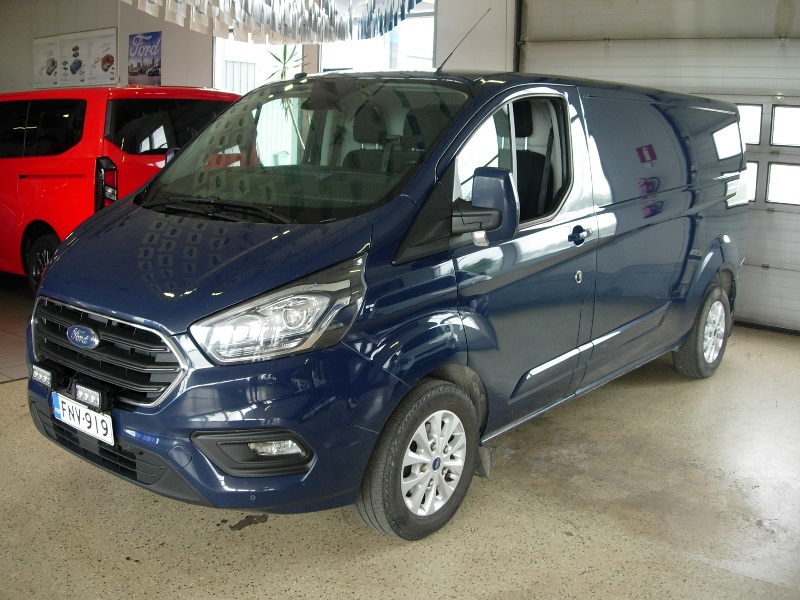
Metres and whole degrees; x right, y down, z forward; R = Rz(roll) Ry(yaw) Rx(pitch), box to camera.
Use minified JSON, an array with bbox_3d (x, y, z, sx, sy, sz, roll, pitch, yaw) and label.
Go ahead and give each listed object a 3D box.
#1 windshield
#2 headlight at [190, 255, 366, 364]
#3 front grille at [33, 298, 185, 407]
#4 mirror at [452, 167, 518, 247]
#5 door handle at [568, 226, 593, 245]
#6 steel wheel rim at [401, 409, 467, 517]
[{"bbox_3d":[-0.524,-0.702,4.128,1.550,0.150,1.050,10,53,38],"label":"windshield"},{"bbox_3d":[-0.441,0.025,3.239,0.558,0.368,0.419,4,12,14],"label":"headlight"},{"bbox_3d":[-1.209,0.190,3.476,1.070,0.340,0.140,10,15,38],"label":"front grille"},{"bbox_3d":[0.348,-0.377,3.644,0.250,0.330,0.190,10,15,38],"label":"mirror"},{"bbox_3d":[0.907,-0.321,4.411,0.065,0.095,0.220,10,15,38],"label":"door handle"},{"bbox_3d":[0.089,0.683,3.798,0.170,0.445,0.445,10,15,38],"label":"steel wheel rim"}]

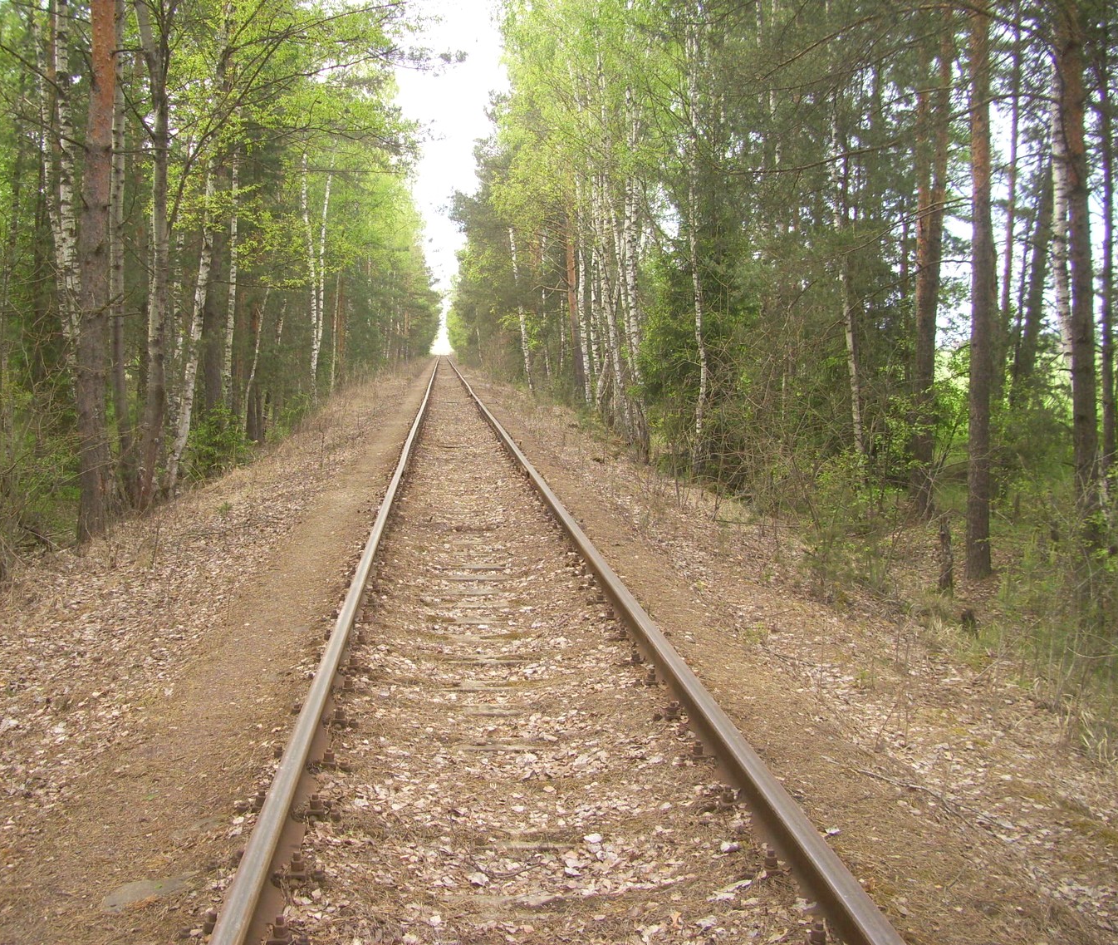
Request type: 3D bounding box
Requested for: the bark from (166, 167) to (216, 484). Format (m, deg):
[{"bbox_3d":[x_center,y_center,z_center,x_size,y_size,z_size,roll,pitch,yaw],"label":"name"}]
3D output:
[{"bbox_3d":[-6.321,-2.405,21.368,0.280,5.540,0.240,9,5,-1],"label":"bark"}]

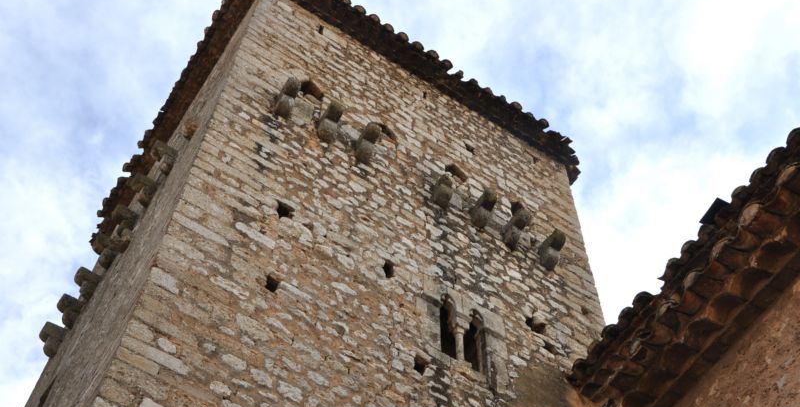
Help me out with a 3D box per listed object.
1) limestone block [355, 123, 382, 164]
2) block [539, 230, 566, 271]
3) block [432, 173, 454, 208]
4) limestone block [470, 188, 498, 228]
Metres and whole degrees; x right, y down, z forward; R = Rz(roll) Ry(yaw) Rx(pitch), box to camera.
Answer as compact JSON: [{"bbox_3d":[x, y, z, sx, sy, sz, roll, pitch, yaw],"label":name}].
[{"bbox_3d":[-0.374,-0.711,12.718,0.185,0.440,0.318,30,-64,-14],"label":"limestone block"},{"bbox_3d":[1.932,0.590,13.490,0.188,0.447,0.320,30,-64,-14],"label":"block"},{"bbox_3d":[0.533,-0.140,13.055,0.191,0.427,0.205,30,-64,-14],"label":"block"},{"bbox_3d":[1.032,0.065,13.202,0.199,0.419,0.333,30,-64,-14],"label":"limestone block"}]

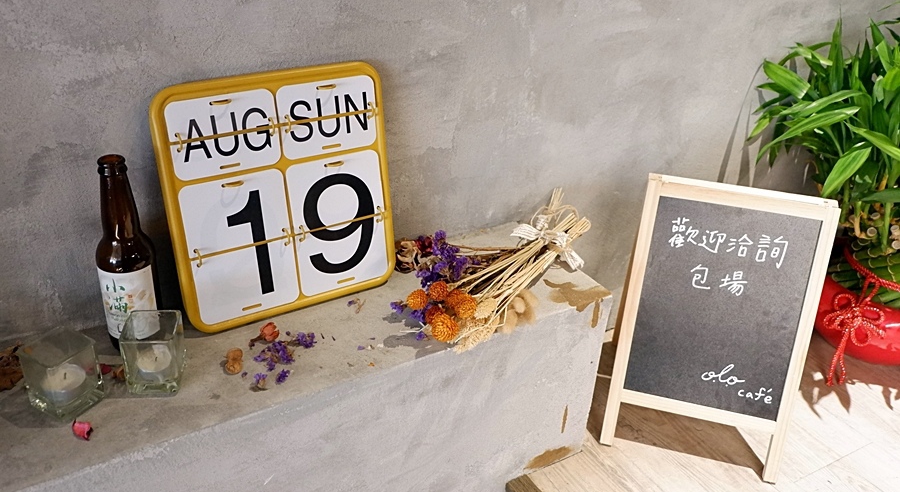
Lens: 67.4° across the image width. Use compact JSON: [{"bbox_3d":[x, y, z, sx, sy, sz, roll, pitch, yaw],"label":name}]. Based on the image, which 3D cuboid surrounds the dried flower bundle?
[{"bbox_3d":[0.067,0.003,1.011,0.235,0.080,0.400,22,31,33],"label":"dried flower bundle"}]

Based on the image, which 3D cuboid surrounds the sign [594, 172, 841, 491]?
[{"bbox_3d":[0.432,0.097,1.120,0.270,0.425,0.300,10,26,14],"label":"sign"}]

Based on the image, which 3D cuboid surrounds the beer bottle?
[{"bbox_3d":[-0.365,0.013,0.761,0.061,0.230,0.061,-10,28,-25],"label":"beer bottle"}]

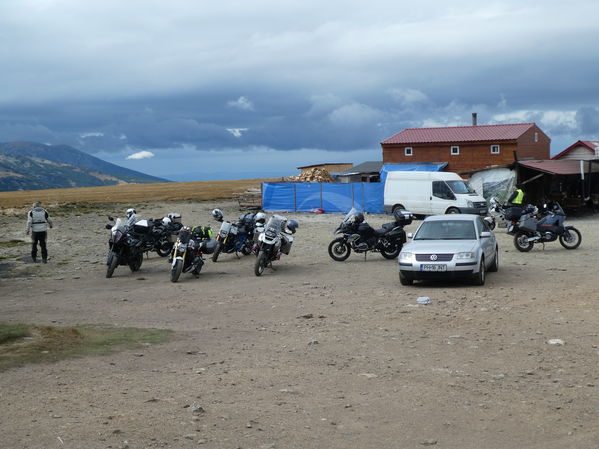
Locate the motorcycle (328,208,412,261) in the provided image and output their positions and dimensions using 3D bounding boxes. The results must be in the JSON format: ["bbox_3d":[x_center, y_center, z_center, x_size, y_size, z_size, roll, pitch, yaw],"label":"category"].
[{"bbox_3d":[2.020,0.250,21.750,2.330,1.500,0.950,-1,4,-15],"label":"motorcycle"}]

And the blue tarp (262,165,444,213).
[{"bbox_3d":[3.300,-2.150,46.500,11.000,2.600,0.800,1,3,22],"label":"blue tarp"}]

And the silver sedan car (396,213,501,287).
[{"bbox_3d":[3.575,0.510,17.750,1.760,1.460,4.700,1,3,21],"label":"silver sedan car"}]

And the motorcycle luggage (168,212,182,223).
[{"bbox_3d":[-4.050,-0.230,24.800,0.360,0.320,0.420,-3,4,-41],"label":"motorcycle luggage"}]

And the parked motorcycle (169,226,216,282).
[{"bbox_3d":[-2.630,0.660,18.150,0.880,1.280,2.120,0,3,12],"label":"parked motorcycle"}]

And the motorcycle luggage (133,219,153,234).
[{"bbox_3d":[-4.280,0.050,20.800,0.480,0.380,0.420,0,3,14],"label":"motorcycle luggage"}]

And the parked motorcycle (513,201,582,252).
[{"bbox_3d":[7.430,0.038,23.000,2.280,1.470,0.920,-1,4,-13],"label":"parked motorcycle"}]

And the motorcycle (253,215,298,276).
[{"bbox_3d":[-0.700,0.432,18.400,0.930,1.430,2.200,1,4,9],"label":"motorcycle"}]

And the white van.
[{"bbox_3d":[7.170,-1.604,40.100,5.230,2.400,1.980,3,5,42],"label":"white van"}]

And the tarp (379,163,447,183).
[{"bbox_3d":[7.050,-3.200,47.000,4.300,1.250,1.500,1,3,18],"label":"tarp"}]

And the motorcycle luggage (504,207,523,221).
[{"bbox_3d":[6.450,-0.345,22.950,0.380,0.380,0.420,-1,4,-13],"label":"motorcycle luggage"}]

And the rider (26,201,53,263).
[{"bbox_3d":[-7.490,0.191,21.900,0.700,1.760,0.380,-1,4,-16],"label":"rider"}]

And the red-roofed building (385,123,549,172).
[{"bbox_3d":[11.160,-3.894,51.700,10.100,5.600,5.600,3,5,39],"label":"red-roofed building"}]

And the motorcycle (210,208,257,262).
[{"bbox_3d":[-2.020,0.340,23.000,0.870,1.400,2.100,2,3,35],"label":"motorcycle"}]

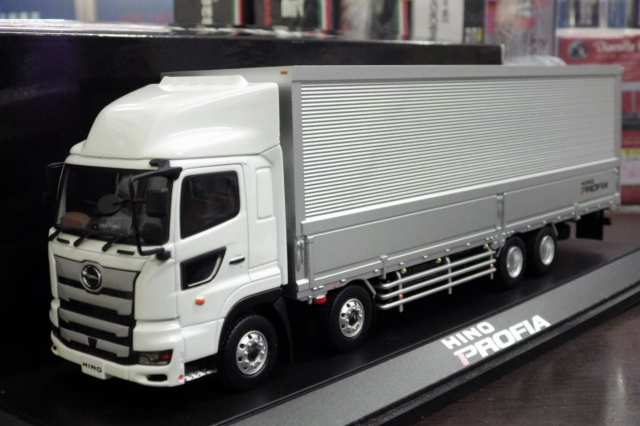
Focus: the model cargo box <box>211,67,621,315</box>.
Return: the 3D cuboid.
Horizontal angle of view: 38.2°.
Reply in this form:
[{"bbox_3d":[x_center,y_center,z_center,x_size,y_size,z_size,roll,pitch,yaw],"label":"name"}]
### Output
[{"bbox_3d":[0.046,-0.024,0.365,0.056,0.066,0.231,6,11,40],"label":"model cargo box"}]

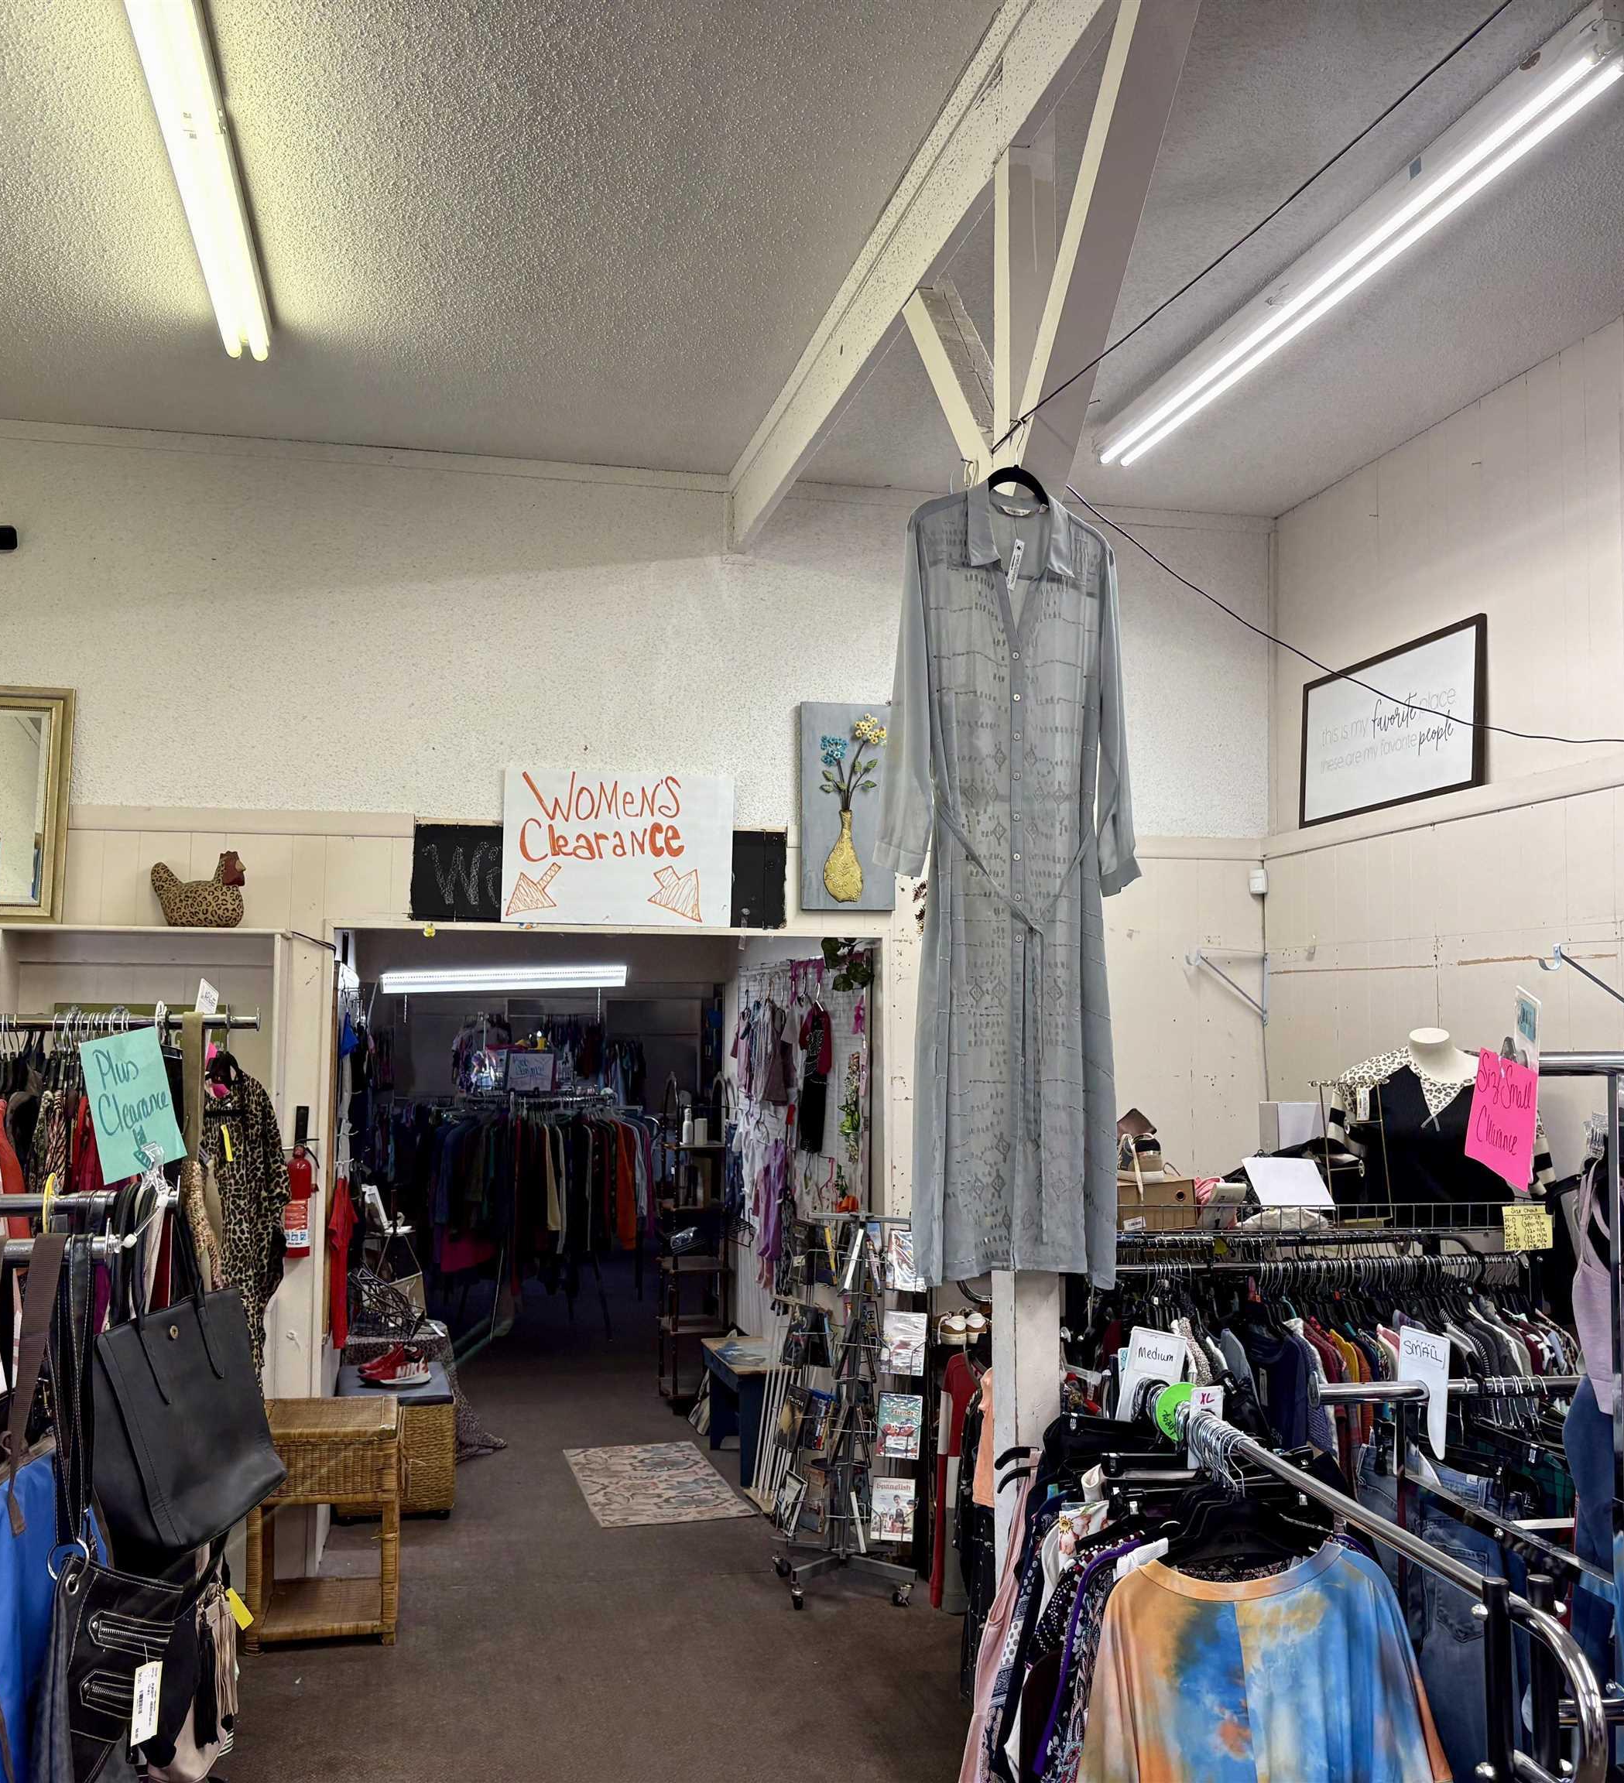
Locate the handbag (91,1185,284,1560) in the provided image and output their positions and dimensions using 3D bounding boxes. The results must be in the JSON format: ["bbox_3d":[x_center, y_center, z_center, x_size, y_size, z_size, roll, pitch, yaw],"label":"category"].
[{"bbox_3d":[-0.871,0.640,2.461,0.120,0.445,0.360,-11,-6,6],"label":"handbag"}]

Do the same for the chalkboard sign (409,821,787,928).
[{"bbox_3d":[-0.681,-0.050,5.856,1.225,0.320,0.020,1,-5,-12],"label":"chalkboard sign"}]

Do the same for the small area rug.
[{"bbox_3d":[-0.596,2.208,6.714,0.540,0.012,1.165,2,-5,-15],"label":"small area rug"}]

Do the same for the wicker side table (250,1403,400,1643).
[{"bbox_3d":[-1.383,1.790,5.091,0.395,0.580,0.420,1,-5,-12],"label":"wicker side table"}]

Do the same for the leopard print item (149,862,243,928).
[{"bbox_3d":[-1.883,0.010,5.459,0.260,0.200,0.130,0,-5,-1],"label":"leopard print item"}]

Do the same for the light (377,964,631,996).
[{"bbox_3d":[-1.518,0.433,8.872,1.230,0.100,0.130,-1,-4,-12],"label":"light"}]

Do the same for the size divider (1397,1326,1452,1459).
[{"bbox_3d":[0.753,0.618,2.200,0.004,0.150,0.070,4,0,-36],"label":"size divider"}]

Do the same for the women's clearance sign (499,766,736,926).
[{"bbox_3d":[-0.630,-0.142,5.864,0.757,0.505,0.015,1,-5,-12],"label":"women's clearance sign"}]

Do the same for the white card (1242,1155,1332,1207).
[{"bbox_3d":[1.183,0.728,4.430,0.197,0.160,0.005,3,-49,-13],"label":"white card"}]

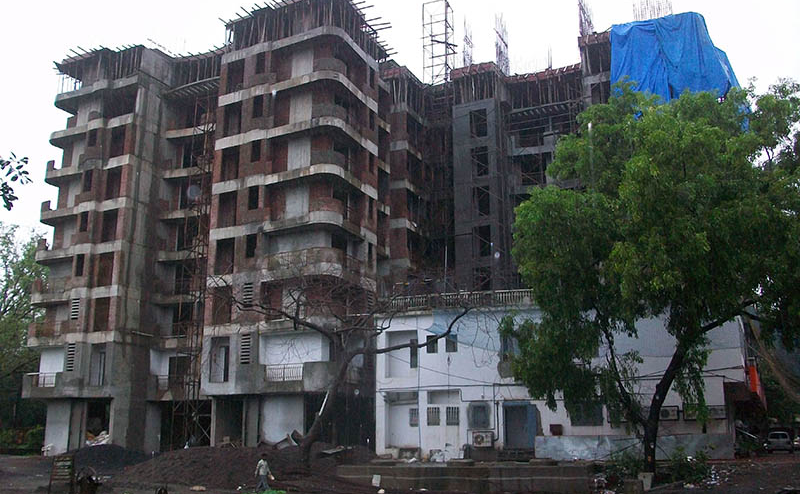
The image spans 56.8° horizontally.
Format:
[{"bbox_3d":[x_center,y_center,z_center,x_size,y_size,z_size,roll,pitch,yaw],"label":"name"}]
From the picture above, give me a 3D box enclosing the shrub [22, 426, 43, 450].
[{"bbox_3d":[-26.865,14.033,54.207,1.910,1.840,1.800,0,-14,0],"label":"shrub"}]

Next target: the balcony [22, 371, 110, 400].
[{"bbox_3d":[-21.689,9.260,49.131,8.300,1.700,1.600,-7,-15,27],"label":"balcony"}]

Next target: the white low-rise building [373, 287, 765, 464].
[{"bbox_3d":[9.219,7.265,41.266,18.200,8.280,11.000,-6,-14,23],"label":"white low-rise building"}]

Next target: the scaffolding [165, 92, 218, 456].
[{"bbox_3d":[-13.511,0.929,48.575,1.500,24.800,1.500,-7,-15,27],"label":"scaffolding"}]

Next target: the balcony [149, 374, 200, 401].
[{"bbox_3d":[-14.581,9.441,49.710,4.550,1.790,1.400,-7,-15,27],"label":"balcony"}]

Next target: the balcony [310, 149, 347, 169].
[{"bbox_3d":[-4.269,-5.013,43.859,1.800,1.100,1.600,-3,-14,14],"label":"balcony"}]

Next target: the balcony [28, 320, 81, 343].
[{"bbox_3d":[-23.878,6.227,51.863,4.800,1.450,1.700,-7,-15,27],"label":"balcony"}]

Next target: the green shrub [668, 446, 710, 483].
[{"bbox_3d":[11.625,8.736,29.784,1.500,1.450,1.300,0,-13,0],"label":"green shrub"}]

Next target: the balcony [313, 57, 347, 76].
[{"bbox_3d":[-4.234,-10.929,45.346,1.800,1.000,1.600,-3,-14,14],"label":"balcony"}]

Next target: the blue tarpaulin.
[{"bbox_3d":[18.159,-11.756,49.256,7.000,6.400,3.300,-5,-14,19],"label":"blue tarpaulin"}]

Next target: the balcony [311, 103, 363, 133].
[{"bbox_3d":[-4.127,-7.641,45.333,1.700,1.350,2.500,-7,-15,27],"label":"balcony"}]

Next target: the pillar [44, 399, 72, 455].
[{"bbox_3d":[-22.921,12.126,49.764,2.000,3.800,0.600,-7,-15,27],"label":"pillar"}]

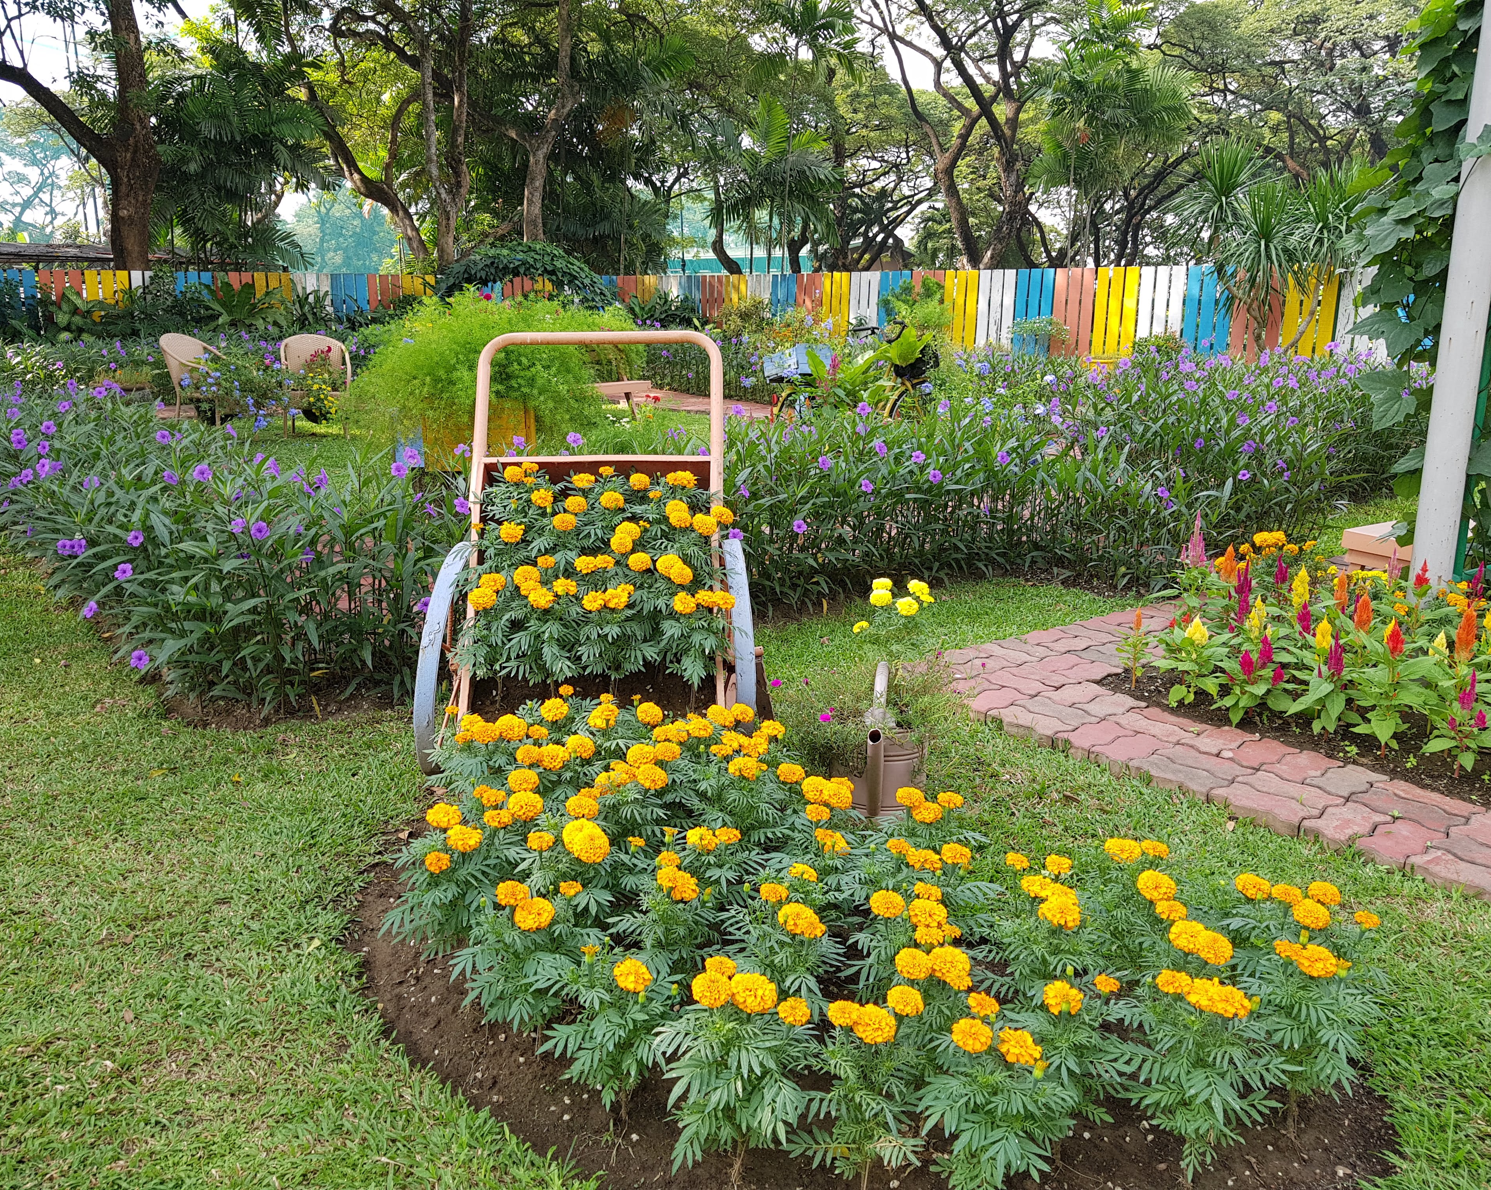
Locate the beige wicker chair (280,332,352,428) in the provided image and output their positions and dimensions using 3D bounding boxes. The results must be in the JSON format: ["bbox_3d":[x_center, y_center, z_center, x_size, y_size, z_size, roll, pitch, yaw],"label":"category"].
[{"bbox_3d":[-3.530,-1.736,9.932,0.590,0.810,0.580,-3,15,-13],"label":"beige wicker chair"}]

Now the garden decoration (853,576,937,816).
[{"bbox_3d":[0.300,0.251,2.834,0.250,0.530,0.360,1,15,3],"label":"garden decoration"}]

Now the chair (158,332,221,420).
[{"bbox_3d":[-4.820,-1.937,10.707,0.600,0.810,0.600,7,16,26],"label":"chair"}]

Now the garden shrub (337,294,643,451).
[{"bbox_3d":[-1.620,-1.494,7.826,1.750,0.960,1.300,-2,15,-8],"label":"garden shrub"}]

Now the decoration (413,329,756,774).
[{"bbox_3d":[-0.400,-0.115,3.131,0.860,1.090,0.840,-1,15,-2],"label":"decoration"}]

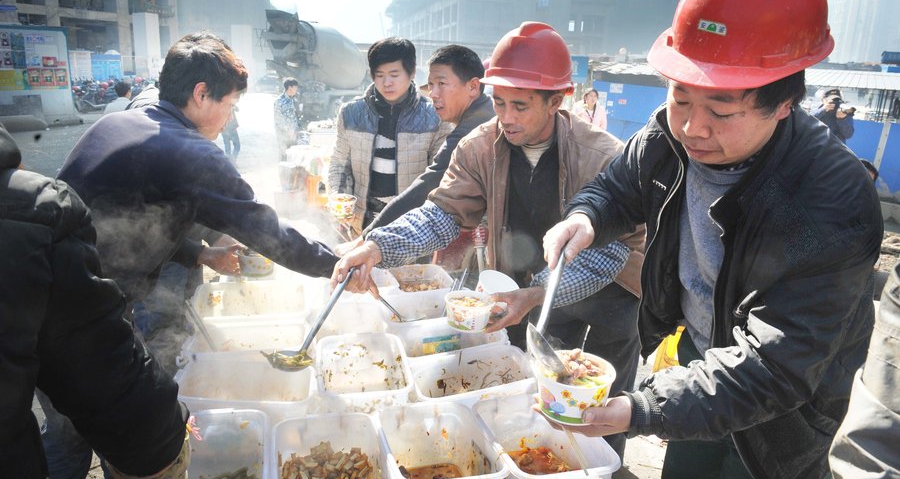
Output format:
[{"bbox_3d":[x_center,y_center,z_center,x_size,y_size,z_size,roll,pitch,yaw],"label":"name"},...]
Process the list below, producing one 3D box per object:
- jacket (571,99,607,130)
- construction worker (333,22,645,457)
[{"bbox_3d":[1.660,-1.300,7.050,0.480,0.640,0.290,6,15,16],"label":"jacket"},{"bbox_3d":[0.170,0.300,1.670,0.640,1.680,0.760,11,17,32],"label":"construction worker"}]

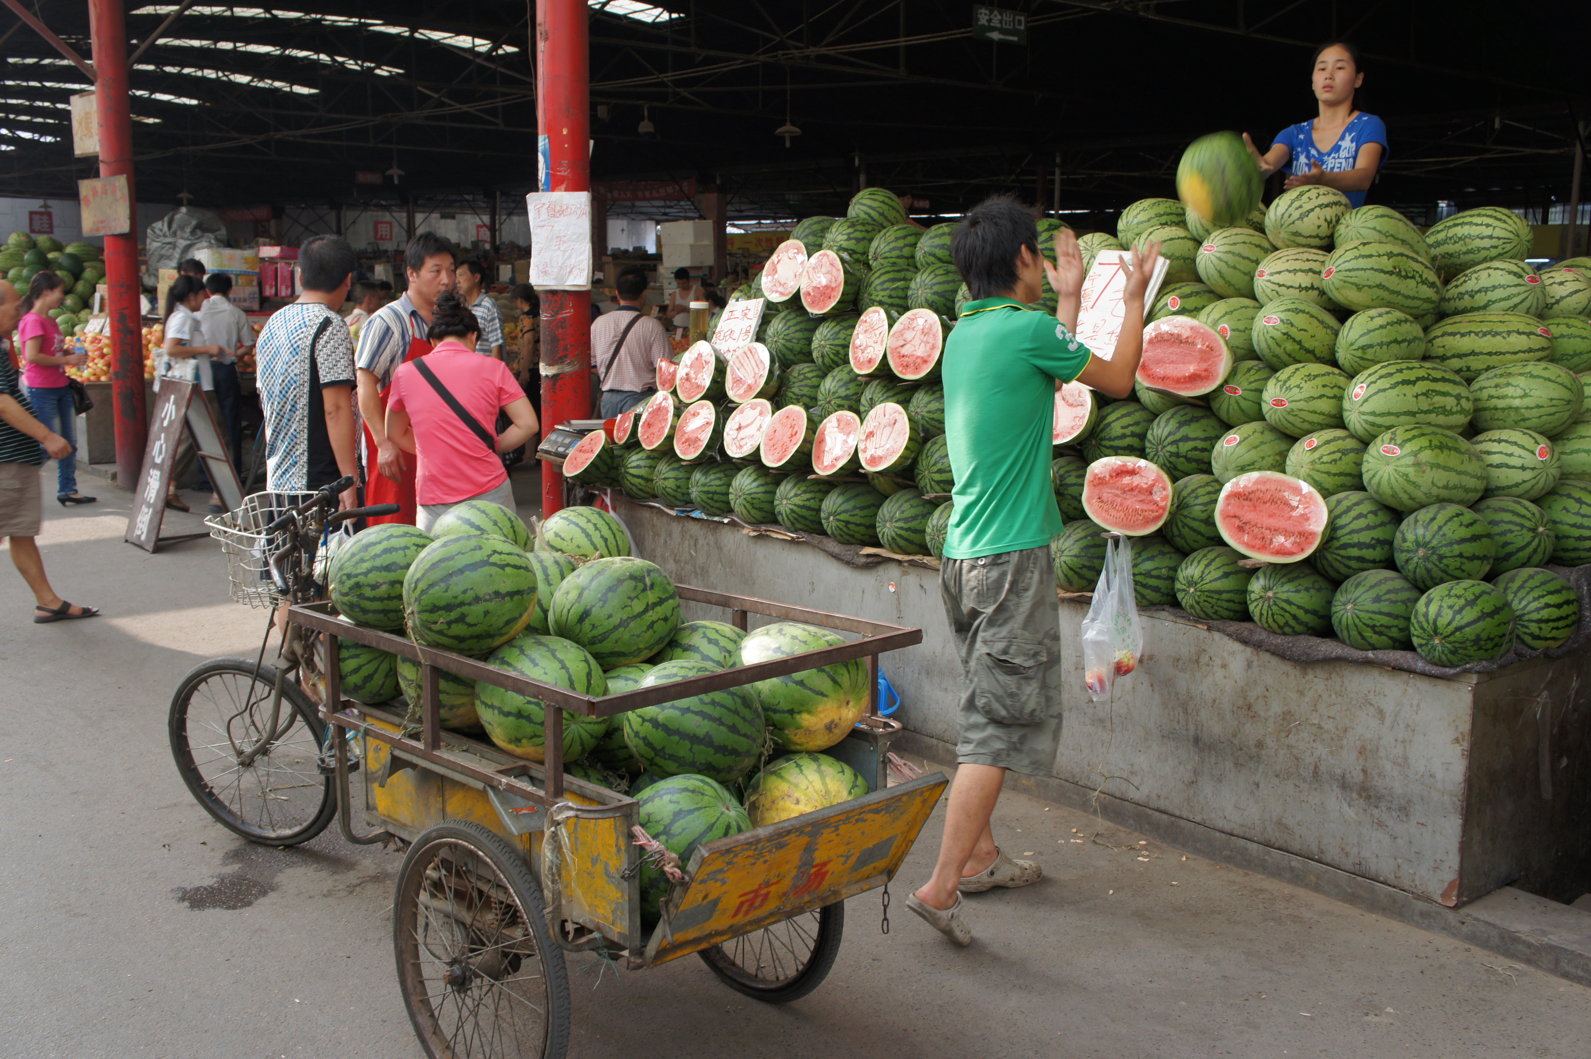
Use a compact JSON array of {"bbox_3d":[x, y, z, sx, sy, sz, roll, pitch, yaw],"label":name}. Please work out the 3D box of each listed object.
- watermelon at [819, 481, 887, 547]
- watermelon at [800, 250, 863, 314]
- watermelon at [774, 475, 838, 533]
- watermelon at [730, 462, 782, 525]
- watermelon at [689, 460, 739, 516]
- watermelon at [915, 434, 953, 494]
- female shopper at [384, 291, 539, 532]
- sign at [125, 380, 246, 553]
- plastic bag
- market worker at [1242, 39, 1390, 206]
[{"bbox_3d":[0.209,-0.056,5.510,0.253,0.220,0.220,-6,11,-39],"label":"watermelon"},{"bbox_3d":[0.162,-0.959,6.254,0.150,0.250,0.250,6,3,-42],"label":"watermelon"},{"bbox_3d":[0.038,-0.092,5.772,0.240,0.215,0.215,-7,12,-40],"label":"watermelon"},{"bbox_3d":[-0.138,-0.133,5.970,0.258,0.224,0.224,-6,11,-39],"label":"watermelon"},{"bbox_3d":[-0.306,-0.159,6.160,0.249,0.217,0.217,-6,11,-39],"label":"watermelon"},{"bbox_3d":[0.508,-0.217,5.300,0.245,0.210,0.210,-6,11,-39],"label":"watermelon"},{"bbox_3d":[-1.173,-0.067,5.671,0.520,1.520,0.380,-1,9,-9],"label":"female shopper"},{"bbox_3d":[-3.612,-0.403,9.434,0.620,0.970,0.470,-7,12,-41],"label":"sign"},{"bbox_3d":[0.907,0.254,4.548,0.120,0.480,0.170,-7,12,-40],"label":"plastic bag"},{"bbox_3d":[1.841,-0.912,5.671,0.500,1.600,0.550,8,11,39],"label":"market worker"}]

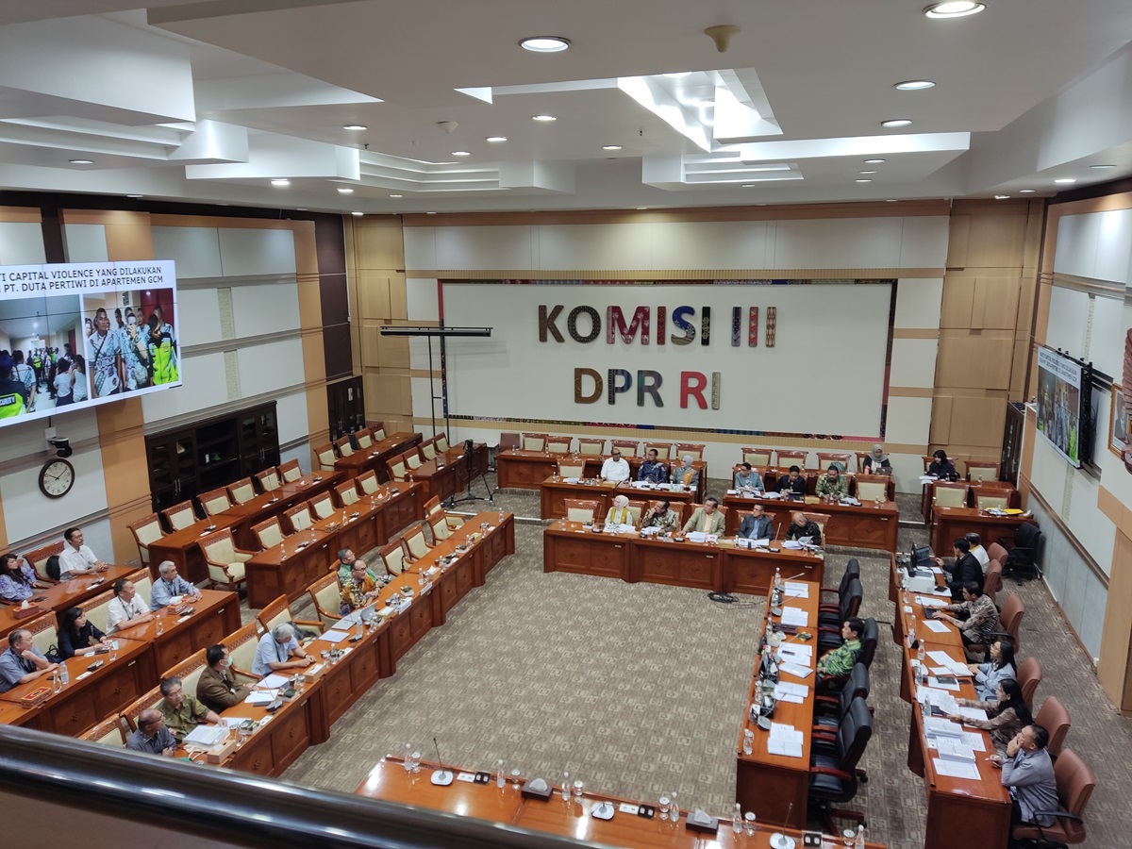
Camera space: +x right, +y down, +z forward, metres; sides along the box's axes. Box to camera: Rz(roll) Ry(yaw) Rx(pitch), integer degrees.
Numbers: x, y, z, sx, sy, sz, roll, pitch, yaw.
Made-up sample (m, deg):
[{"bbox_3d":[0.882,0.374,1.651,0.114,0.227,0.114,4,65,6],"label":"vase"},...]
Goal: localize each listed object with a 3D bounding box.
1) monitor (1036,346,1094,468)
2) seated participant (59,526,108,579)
[{"bbox_3d":[7.287,-0.321,11.989,0.150,1.370,2.430,-2,11,18],"label":"monitor"},{"bbox_3d":[-6.833,2.127,11.870,0.820,1.300,0.560,2,13,11],"label":"seated participant"}]

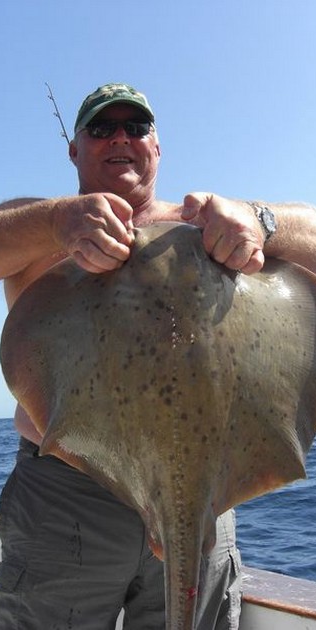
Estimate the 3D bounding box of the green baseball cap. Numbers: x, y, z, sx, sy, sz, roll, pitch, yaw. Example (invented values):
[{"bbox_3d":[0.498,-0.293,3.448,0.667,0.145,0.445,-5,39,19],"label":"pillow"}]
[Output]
[{"bbox_3d":[-0.090,-0.422,1.440,0.174,0.130,0.265,-2,-8,-10],"label":"green baseball cap"}]

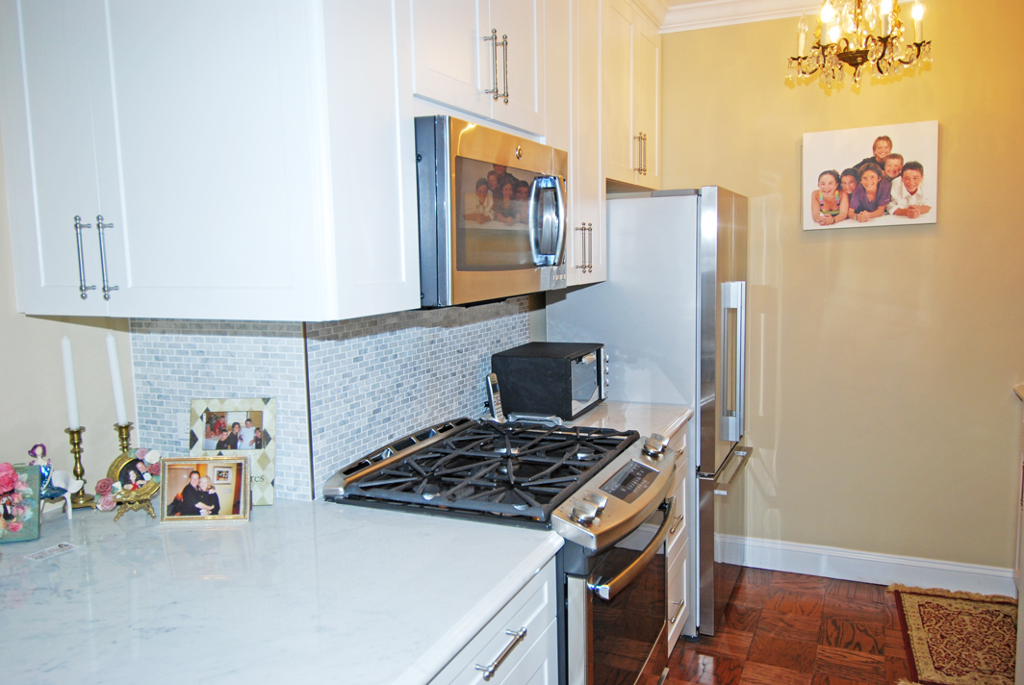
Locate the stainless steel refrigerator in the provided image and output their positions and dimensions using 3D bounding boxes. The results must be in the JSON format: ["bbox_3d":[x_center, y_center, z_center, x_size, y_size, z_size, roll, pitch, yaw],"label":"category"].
[{"bbox_3d":[0.618,0.244,3.335,0.690,1.730,0.780,2,7,25],"label":"stainless steel refrigerator"}]

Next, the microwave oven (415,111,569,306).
[{"bbox_3d":[-0.139,-0.340,2.151,0.385,0.425,0.750,2,7,25],"label":"microwave oven"}]

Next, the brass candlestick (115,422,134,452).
[{"bbox_3d":[-0.951,0.297,1.899,0.072,0.190,0.072,-3,7,-14],"label":"brass candlestick"}]

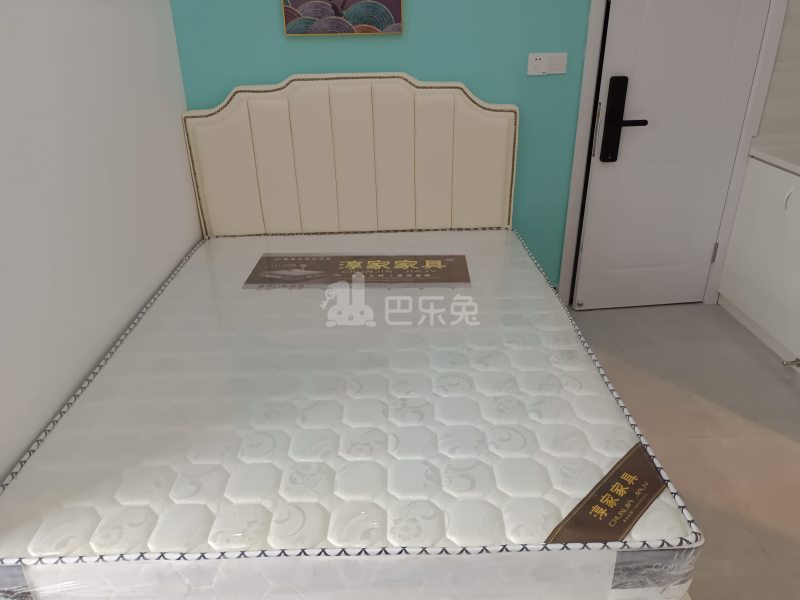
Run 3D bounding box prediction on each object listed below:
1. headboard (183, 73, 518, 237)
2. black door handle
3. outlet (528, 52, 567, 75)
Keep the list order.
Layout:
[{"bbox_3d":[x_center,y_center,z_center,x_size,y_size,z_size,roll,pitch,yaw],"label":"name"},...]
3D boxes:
[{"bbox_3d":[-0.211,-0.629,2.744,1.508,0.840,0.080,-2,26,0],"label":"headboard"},{"bbox_3d":[1.034,-0.819,2.639,0.190,0.377,0.065,-3,26,-4],"label":"black door handle"},{"bbox_3d":[0.662,-1.058,2.590,0.171,0.087,0.012,-2,26,0],"label":"outlet"}]

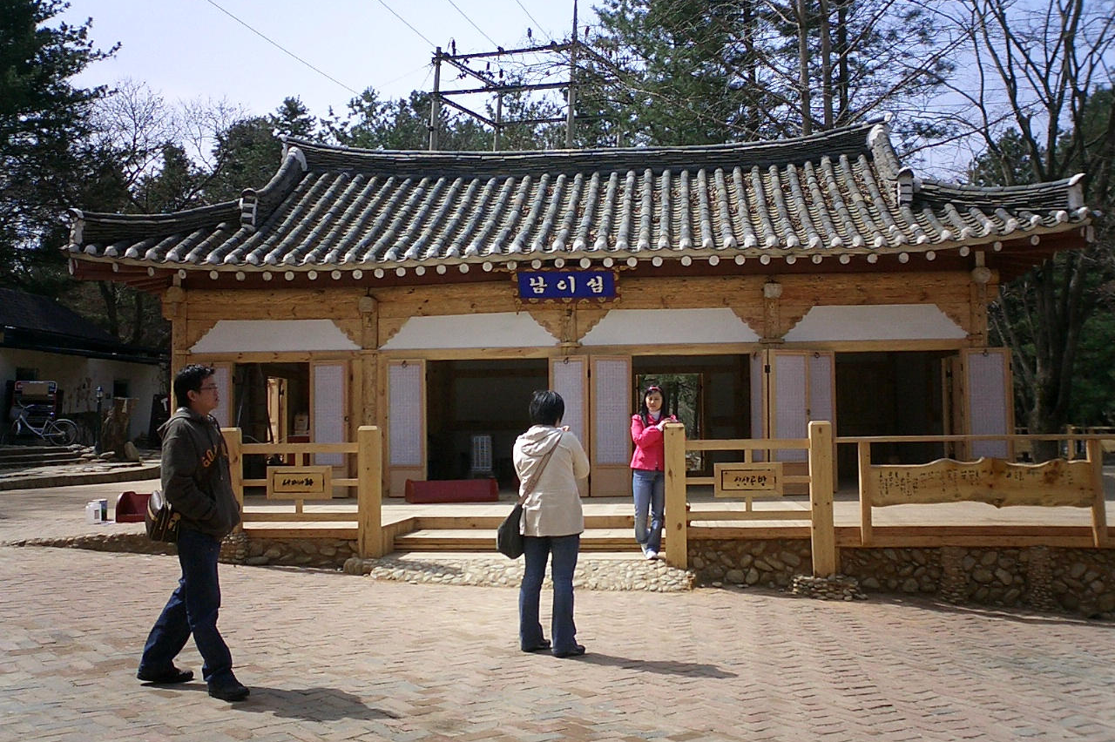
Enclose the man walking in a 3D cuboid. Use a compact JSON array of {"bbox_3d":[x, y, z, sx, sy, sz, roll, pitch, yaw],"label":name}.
[{"bbox_3d":[-1.926,0.835,6.295,0.580,1.720,0.480,-1,-2,16],"label":"man walking"}]

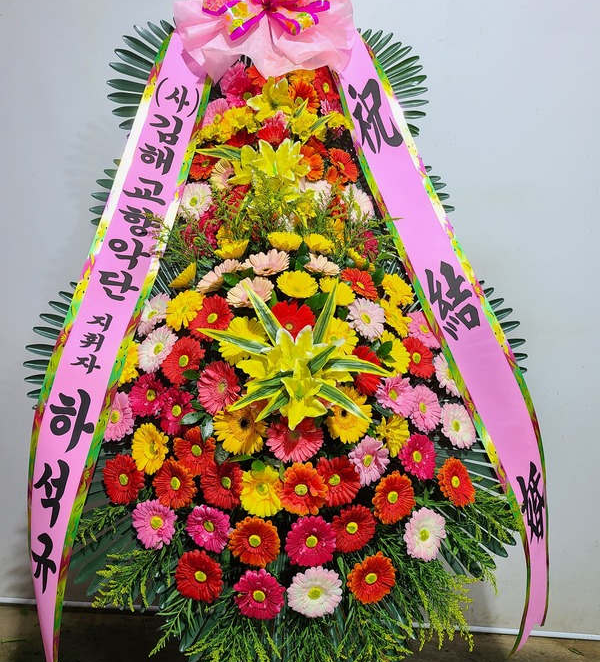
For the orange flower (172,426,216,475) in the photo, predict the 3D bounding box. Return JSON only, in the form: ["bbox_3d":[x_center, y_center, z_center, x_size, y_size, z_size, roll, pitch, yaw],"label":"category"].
[{"bbox_3d":[-0.235,0.269,1.340,0.104,0.108,0.038,3,-17,17],"label":"orange flower"}]

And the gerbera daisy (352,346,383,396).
[{"bbox_3d":[0.131,0.086,1.257,0.035,0.106,0.106,-19,-7,42],"label":"gerbera daisy"}]

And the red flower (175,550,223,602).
[{"bbox_3d":[-0.203,0.505,1.240,0.109,0.109,0.035,3,-9,23],"label":"red flower"}]

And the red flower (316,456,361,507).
[{"bbox_3d":[0.081,0.316,1.260,0.107,0.107,0.038,0,-8,-11],"label":"red flower"}]

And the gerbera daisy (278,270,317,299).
[{"bbox_3d":[-0.006,-0.103,1.414,0.100,0.035,0.100,-1,43,-4],"label":"gerbera daisy"}]

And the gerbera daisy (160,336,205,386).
[{"bbox_3d":[-0.244,0.067,1.289,0.105,0.105,0.042,2,-14,25],"label":"gerbera daisy"}]

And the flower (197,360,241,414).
[{"bbox_3d":[-0.167,0.118,1.230,0.111,0.111,0.040,4,-4,25],"label":"flower"}]

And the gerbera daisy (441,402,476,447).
[{"bbox_3d":[0.341,0.210,1.309,0.107,0.107,0.035,-7,-25,-42],"label":"gerbera daisy"}]

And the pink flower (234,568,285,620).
[{"bbox_3d":[-0.087,0.564,1.290,0.108,0.108,0.036,-1,-20,-4],"label":"pink flower"}]

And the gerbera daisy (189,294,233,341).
[{"bbox_3d":[-0.190,-0.029,1.290,0.107,0.107,0.037,3,-16,17],"label":"gerbera daisy"}]

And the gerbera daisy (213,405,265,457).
[{"bbox_3d":[-0.121,0.200,1.220,0.112,0.112,0.040,2,5,8],"label":"gerbera daisy"}]

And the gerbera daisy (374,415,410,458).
[{"bbox_3d":[0.199,0.224,1.290,0.096,0.096,0.042,-2,-4,-25],"label":"gerbera daisy"}]

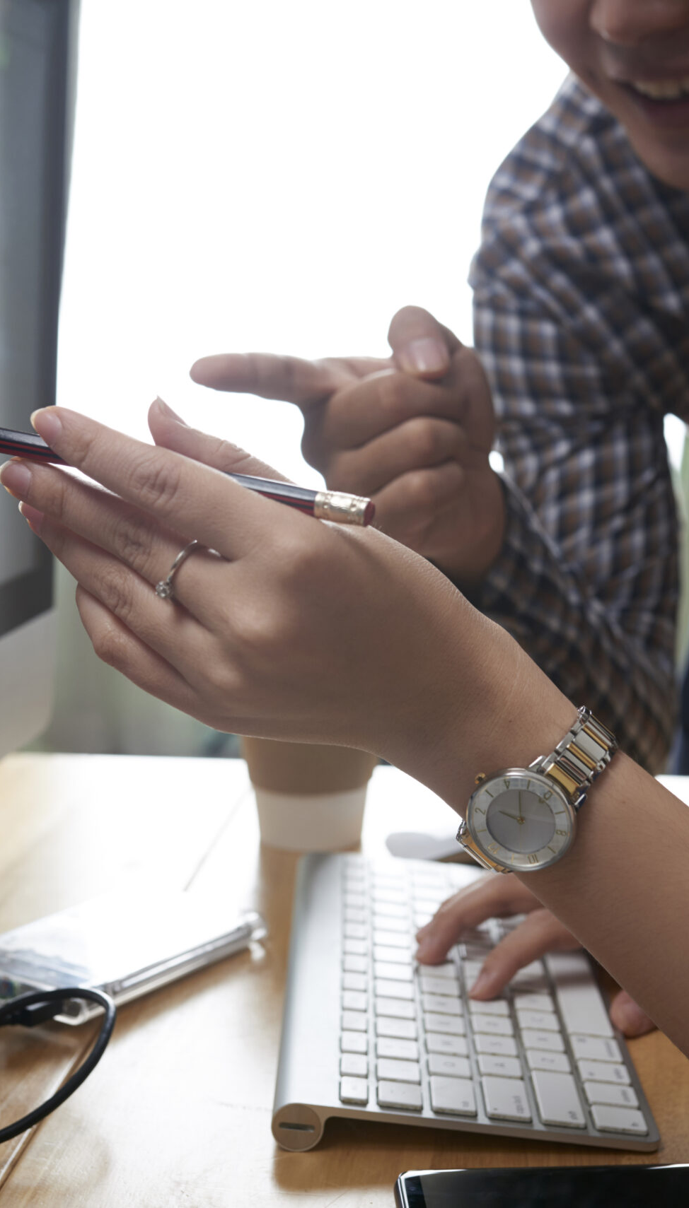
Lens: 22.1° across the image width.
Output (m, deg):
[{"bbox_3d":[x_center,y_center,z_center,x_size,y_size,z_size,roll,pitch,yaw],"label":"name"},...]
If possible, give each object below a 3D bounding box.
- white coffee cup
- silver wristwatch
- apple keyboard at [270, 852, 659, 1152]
[{"bbox_3d":[-0.018,0.067,0.947,0.090,0.118,0.090,0,10,0],"label":"white coffee cup"},{"bbox_3d":[0.059,0.055,0.527,0.035,0.057,0.047,40,28,9],"label":"silver wristwatch"},{"bbox_3d":[0.043,0.153,0.740,0.131,0.019,0.281,0,10,0],"label":"apple keyboard"}]

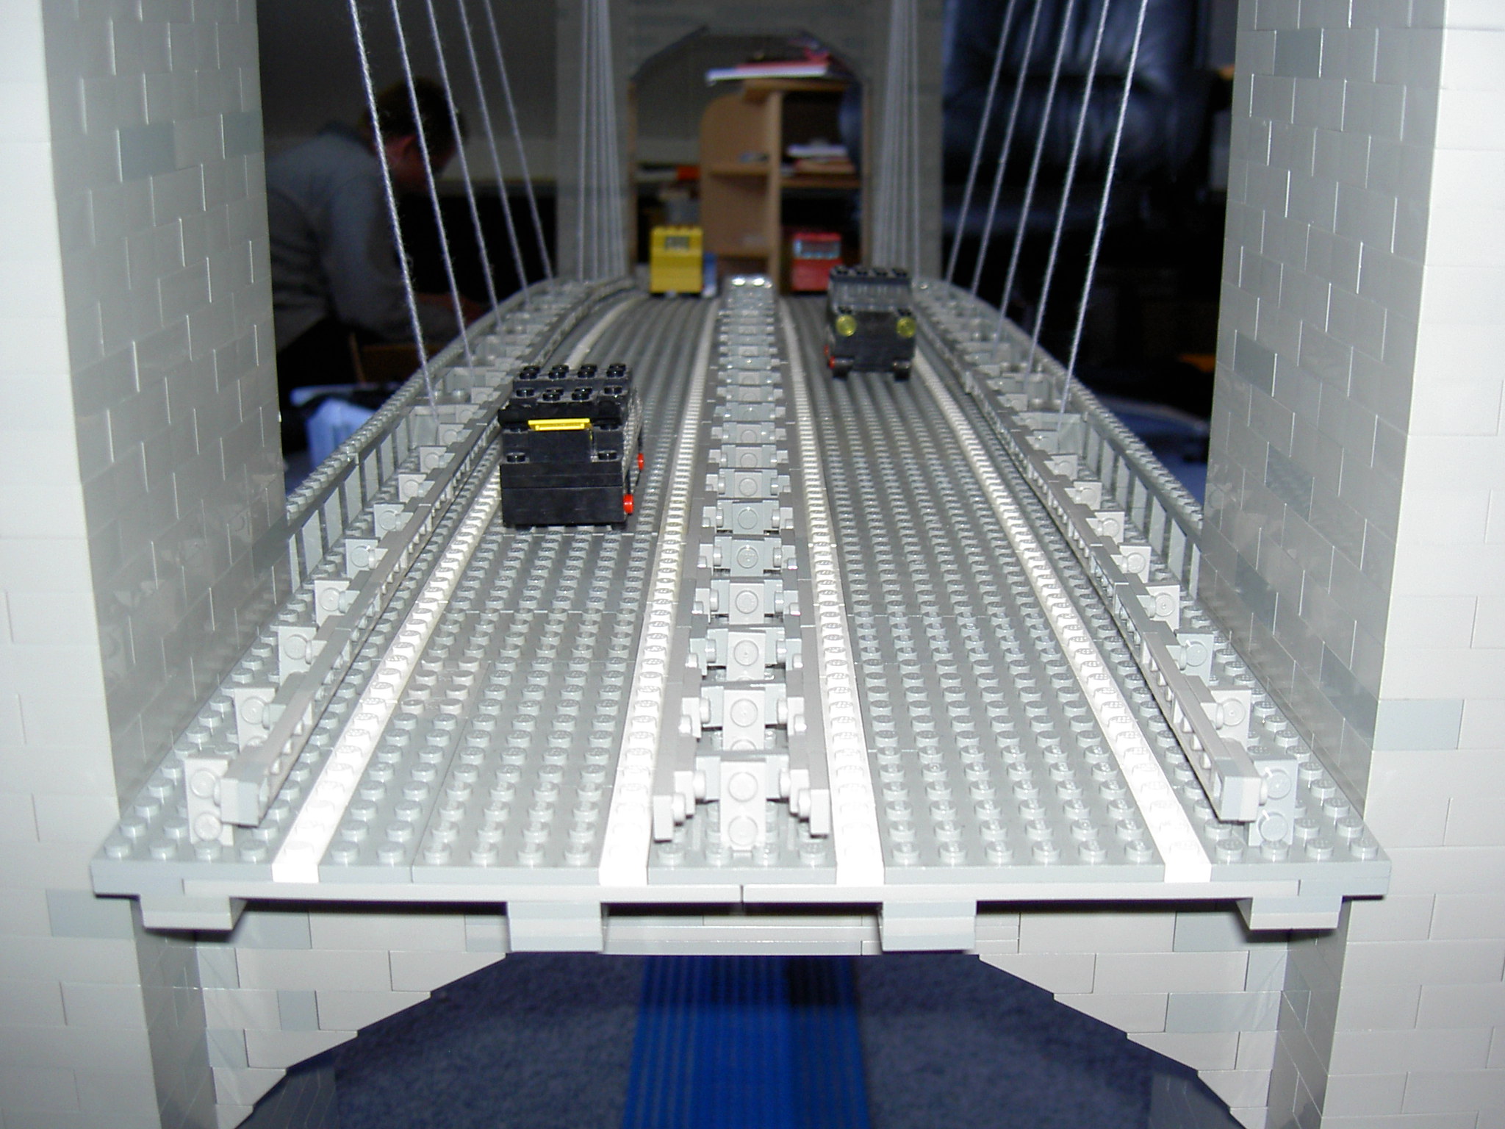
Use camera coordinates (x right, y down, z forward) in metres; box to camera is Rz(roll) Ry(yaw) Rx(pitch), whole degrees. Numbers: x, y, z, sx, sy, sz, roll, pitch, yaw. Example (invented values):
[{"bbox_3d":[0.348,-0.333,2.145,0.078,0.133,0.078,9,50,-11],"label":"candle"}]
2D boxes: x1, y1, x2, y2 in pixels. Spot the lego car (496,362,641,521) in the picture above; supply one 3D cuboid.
[{"bbox_3d":[-0.050,-0.036,0.476,0.036,0.040,0.075,0,16,0],"label":"lego car"}]

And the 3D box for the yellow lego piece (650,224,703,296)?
[{"bbox_3d":[-0.046,-0.194,1.079,0.036,0.043,0.078,0,11,0],"label":"yellow lego piece"}]

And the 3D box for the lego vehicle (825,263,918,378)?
[{"bbox_3d":[0.048,-0.101,0.705,0.036,0.040,0.075,0,15,0],"label":"lego vehicle"}]

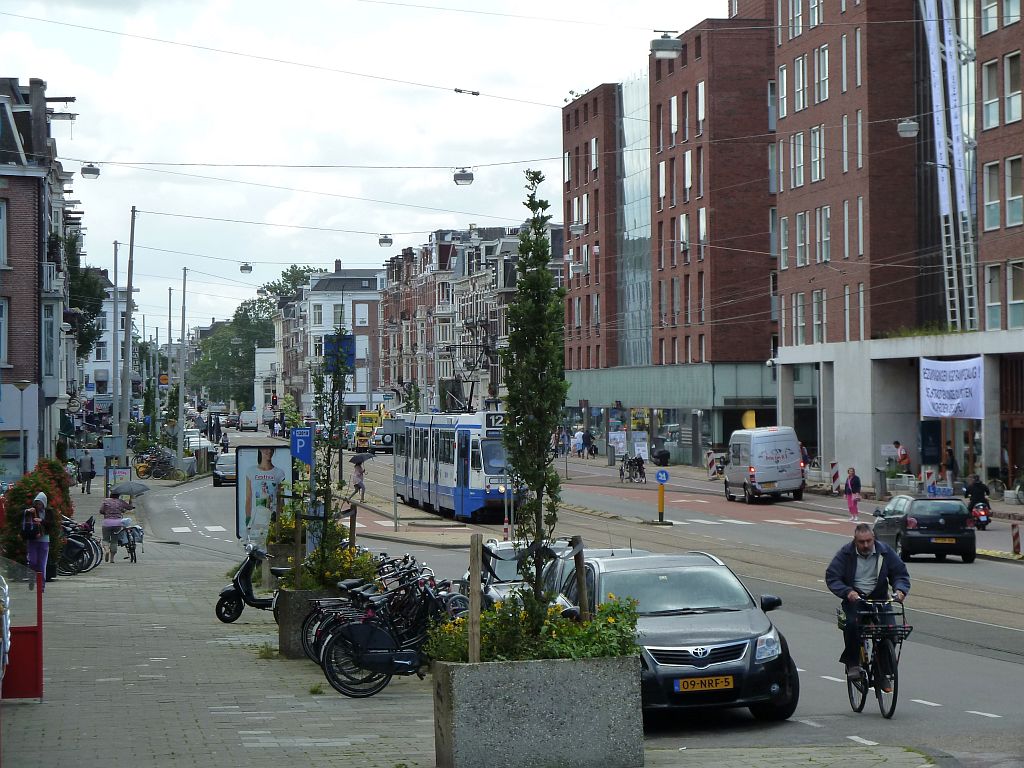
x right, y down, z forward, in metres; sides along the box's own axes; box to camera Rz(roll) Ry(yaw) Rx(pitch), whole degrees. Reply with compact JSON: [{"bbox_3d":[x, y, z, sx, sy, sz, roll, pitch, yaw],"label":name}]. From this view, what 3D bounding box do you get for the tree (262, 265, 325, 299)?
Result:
[{"bbox_3d":[-22.521,-3.300,340.000,10.000,18.000,10.000,0,0,-7],"label":"tree"}]

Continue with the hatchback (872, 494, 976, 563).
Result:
[{"bbox_3d":[8.970,3.100,71.700,1.650,1.460,3.900,0,0,-3],"label":"hatchback"}]

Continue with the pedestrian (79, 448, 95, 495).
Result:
[{"bbox_3d":[-16.613,3.447,128.200,0.600,1.750,0.500,0,0,-6],"label":"pedestrian"}]

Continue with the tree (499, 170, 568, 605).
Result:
[{"bbox_3d":[0.155,0.160,23.700,0.520,3.420,0.520,0,0,-7],"label":"tree"}]

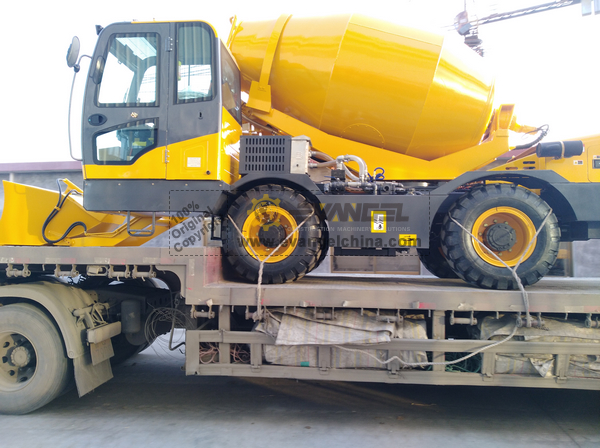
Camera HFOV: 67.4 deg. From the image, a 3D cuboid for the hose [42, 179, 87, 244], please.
[{"bbox_3d":[-2.633,-0.140,5.030,0.480,0.700,0.200,0,-3,7],"label":"hose"}]

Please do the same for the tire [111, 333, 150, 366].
[{"bbox_3d":[-2.656,1.479,6.390,1.070,1.070,0.300,0,-4,6],"label":"tire"}]

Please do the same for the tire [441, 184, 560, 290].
[{"bbox_3d":[1.964,0.138,4.460,1.050,1.050,0.400,0,-3,7],"label":"tire"}]

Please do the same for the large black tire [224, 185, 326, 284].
[{"bbox_3d":[-0.289,0.127,4.931,1.078,1.078,0.400,0,-4,6],"label":"large black tire"}]

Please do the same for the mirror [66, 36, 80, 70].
[{"bbox_3d":[-2.417,-1.827,4.800,0.070,0.345,0.200,7,-3,3],"label":"mirror"}]

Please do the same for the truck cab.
[{"bbox_3d":[-1.580,-1.155,5.408,1.591,2.135,1.020,0,-4,6],"label":"truck cab"}]

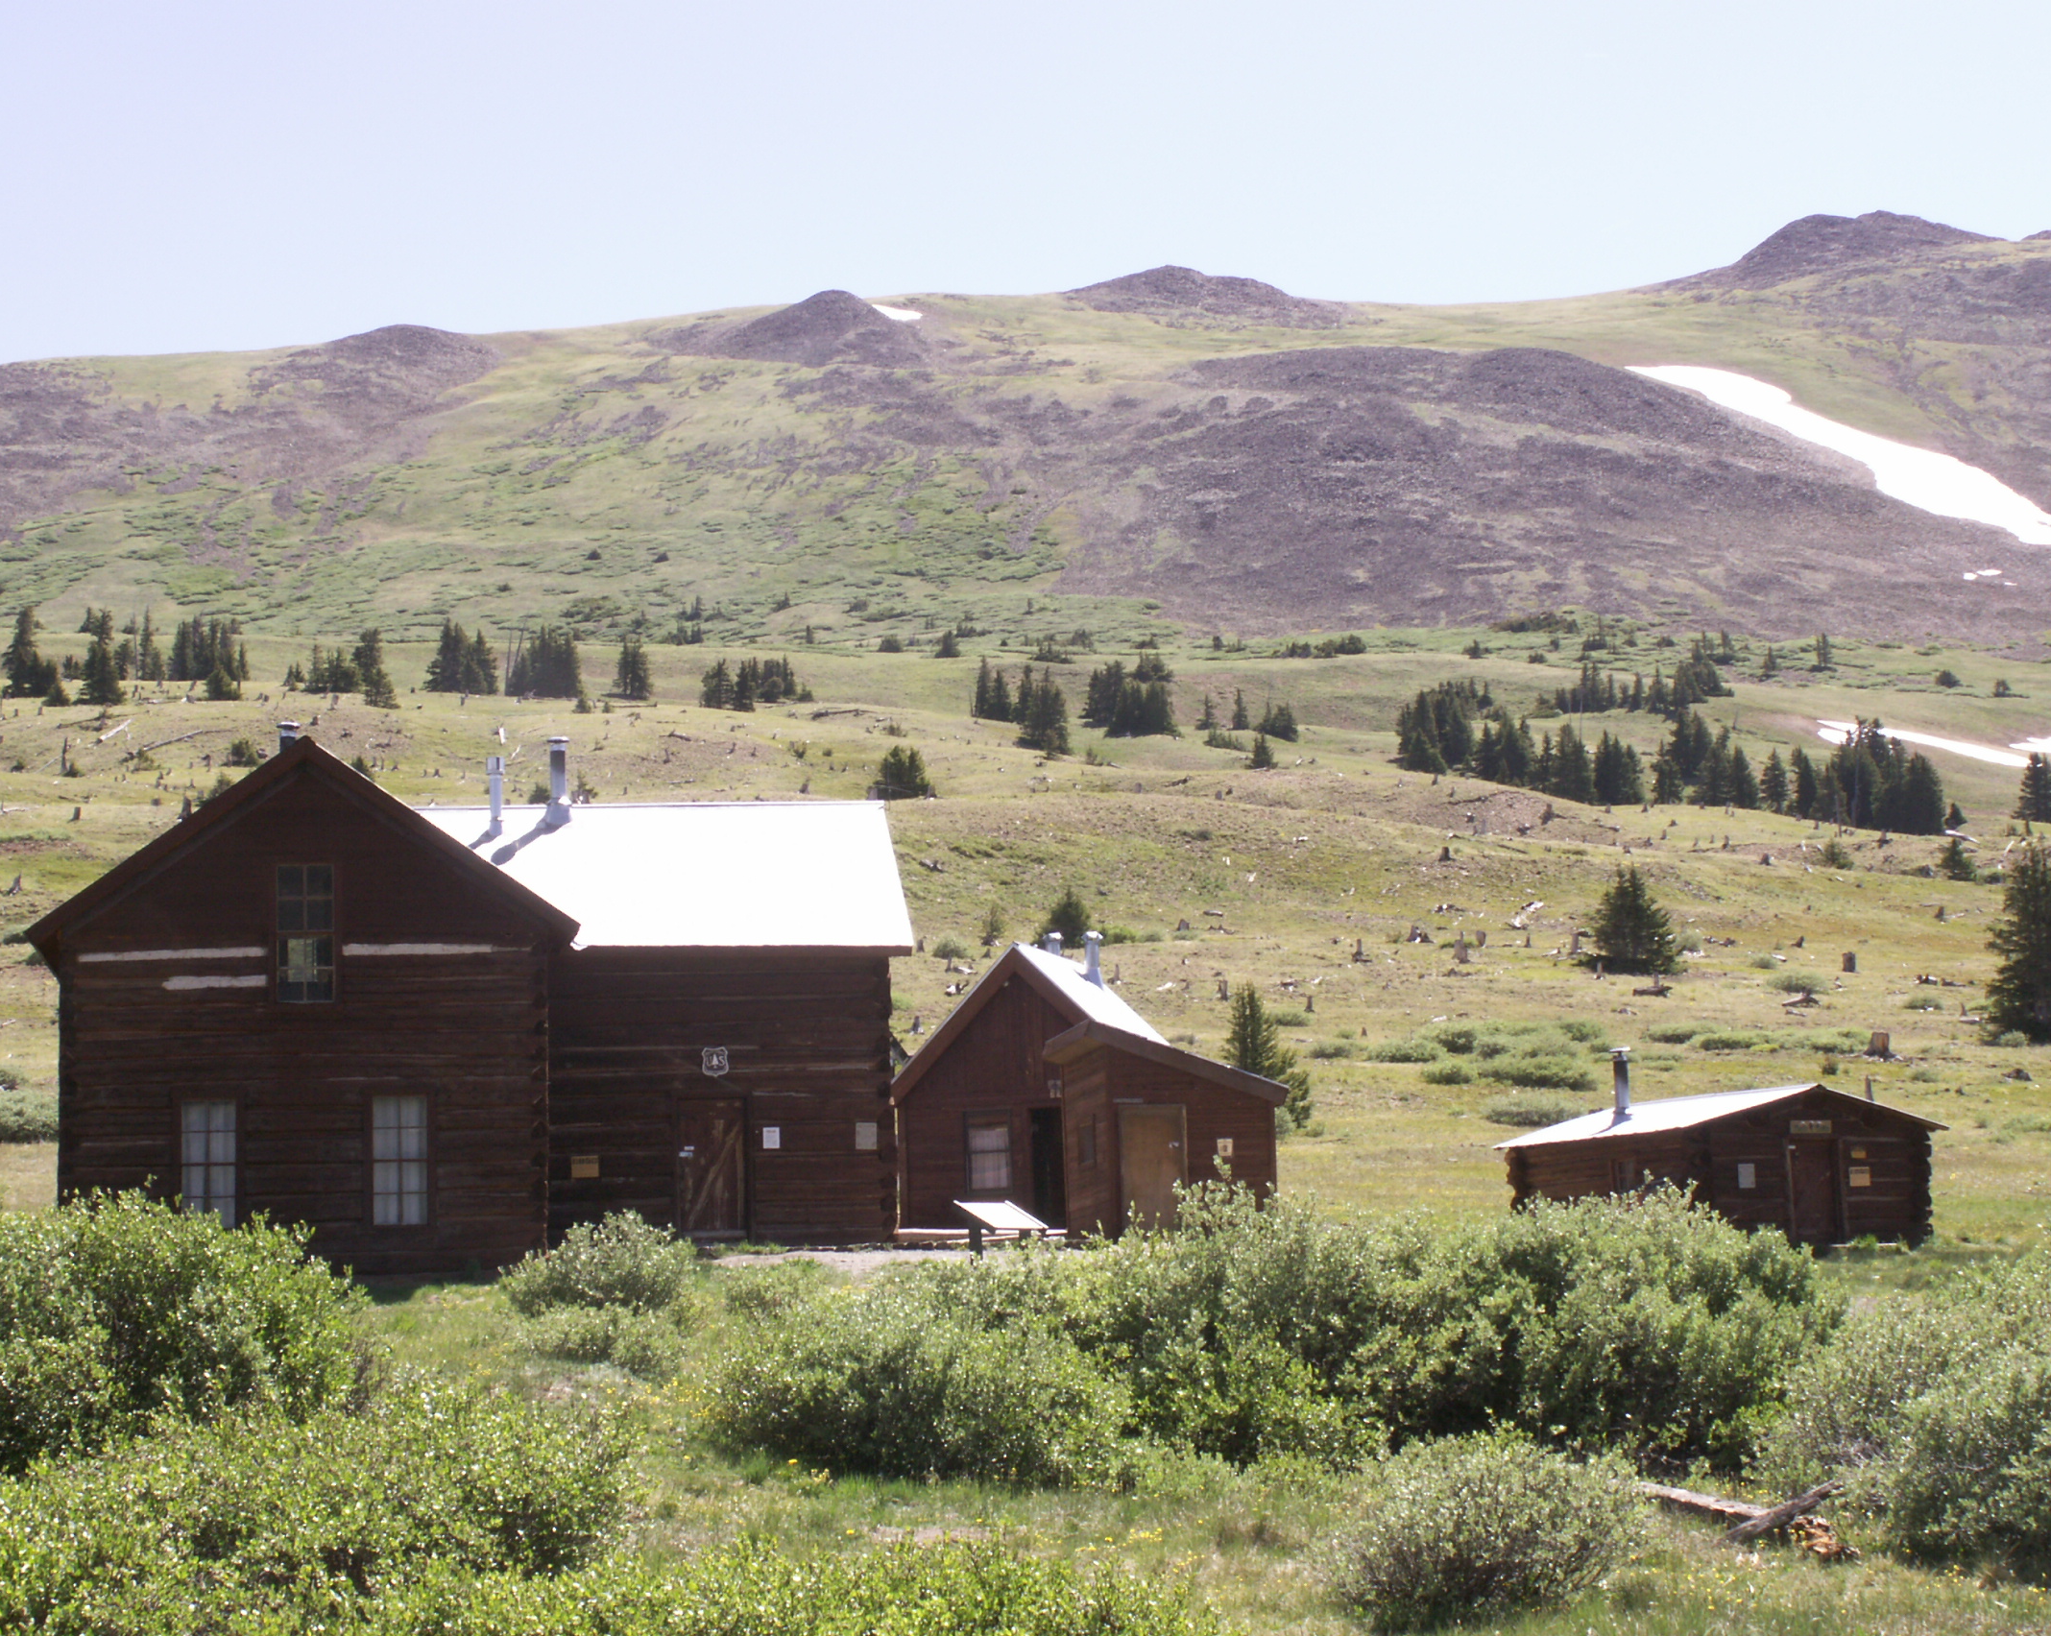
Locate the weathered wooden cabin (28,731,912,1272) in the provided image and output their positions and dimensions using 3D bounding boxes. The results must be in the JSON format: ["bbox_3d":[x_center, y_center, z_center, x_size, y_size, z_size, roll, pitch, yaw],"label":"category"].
[{"bbox_3d":[-8.482,3.415,60.814,12.800,7.800,10.400,0,-8,-10],"label":"weathered wooden cabin"}]

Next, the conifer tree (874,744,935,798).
[{"bbox_3d":[-7.485,-2.879,240.000,3.656,3.350,3.290,-2,-8,0],"label":"conifer tree"}]

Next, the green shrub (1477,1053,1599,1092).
[{"bbox_3d":[11.797,5.889,90.000,2.670,0.810,2.000,-2,-6,7],"label":"green shrub"}]

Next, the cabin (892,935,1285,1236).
[{"bbox_3d":[0.950,4.380,60.700,5.900,4.750,7.000,-2,-8,3],"label":"cabin"}]

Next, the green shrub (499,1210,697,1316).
[{"bbox_3d":[-5.135,5.351,47.000,2.380,1.270,2.020,0,-6,-6],"label":"green shrub"}]

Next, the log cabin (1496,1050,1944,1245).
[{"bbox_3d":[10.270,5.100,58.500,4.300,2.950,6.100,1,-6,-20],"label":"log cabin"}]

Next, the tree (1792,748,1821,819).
[{"bbox_3d":[59.932,-2.683,300.000,2.220,5.500,2.160,-2,-6,11],"label":"tree"}]

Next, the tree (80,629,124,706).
[{"bbox_3d":[-76.834,-12.475,325.000,3.540,6.380,3.440,0,-6,-13],"label":"tree"}]

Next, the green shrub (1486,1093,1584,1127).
[{"bbox_3d":[10.434,5.984,80.000,2.130,0.660,1.700,-2,-6,7],"label":"green shrub"}]

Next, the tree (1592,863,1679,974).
[{"bbox_3d":[22.299,3.742,143.000,3.240,4.050,3.150,-2,-6,9],"label":"tree"}]

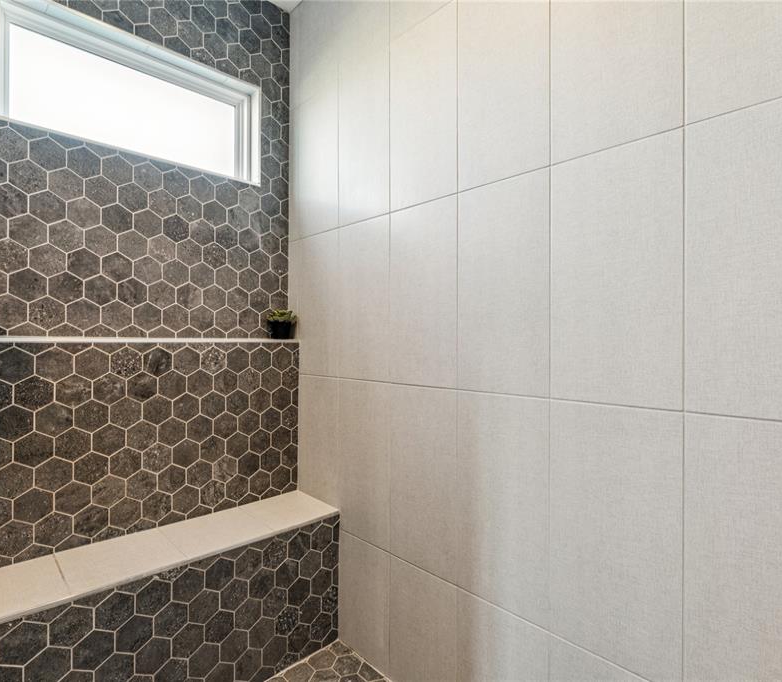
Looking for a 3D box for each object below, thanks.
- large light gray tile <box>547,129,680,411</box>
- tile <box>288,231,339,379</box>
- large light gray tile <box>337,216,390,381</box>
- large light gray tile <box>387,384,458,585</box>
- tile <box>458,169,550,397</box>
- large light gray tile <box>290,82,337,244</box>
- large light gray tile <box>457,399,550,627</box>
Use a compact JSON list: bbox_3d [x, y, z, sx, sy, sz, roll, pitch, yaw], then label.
[{"bbox_3d":[0.530,-0.154,1.091,0.018,0.610,0.302,0,0,-44],"label":"large light gray tile"},{"bbox_3d":[-0.327,-0.154,1.985,0.018,0.610,0.347,0,0,-44],"label":"tile"},{"bbox_3d":[-0.101,-0.154,1.749,0.018,0.610,0.302,0,0,-44],"label":"large light gray tile"},{"bbox_3d":[0.109,0.458,1.530,0.018,0.610,0.302,0,0,-44],"label":"large light gray tile"},{"bbox_3d":[0.320,-0.154,1.310,0.018,0.610,0.302,0,0,-44],"label":"tile"},{"bbox_3d":[-0.327,-0.765,1.985,0.018,0.610,0.347,0,0,-44],"label":"large light gray tile"},{"bbox_3d":[0.320,0.458,1.310,0.018,0.610,0.302,0,0,-44],"label":"large light gray tile"}]

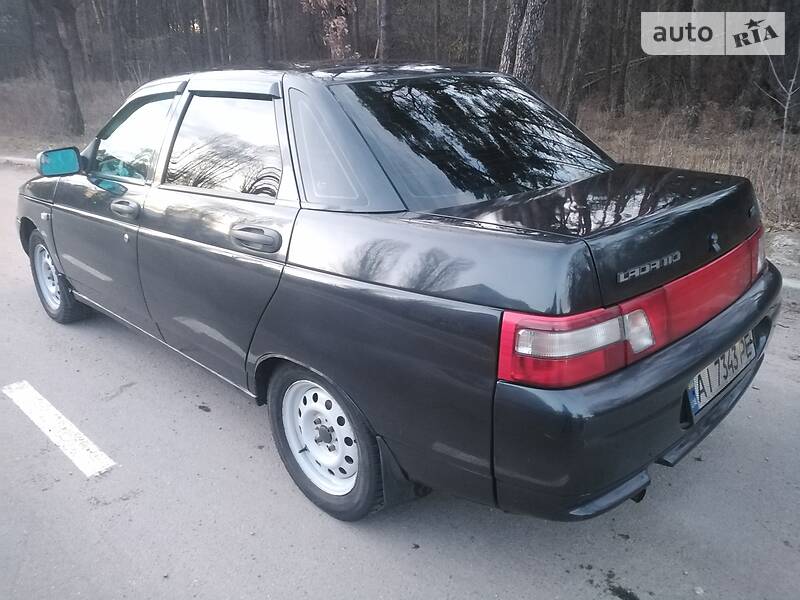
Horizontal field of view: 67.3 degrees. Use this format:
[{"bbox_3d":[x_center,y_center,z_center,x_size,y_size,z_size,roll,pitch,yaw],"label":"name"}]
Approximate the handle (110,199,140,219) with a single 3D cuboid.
[{"bbox_3d":[-1.088,-0.363,2.375,0.215,0.080,0.050,18,25,41],"label":"handle"}]

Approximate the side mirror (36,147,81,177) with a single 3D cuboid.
[{"bbox_3d":[-1.505,-0.614,2.648,0.120,0.125,0.180,18,25,41],"label":"side mirror"}]

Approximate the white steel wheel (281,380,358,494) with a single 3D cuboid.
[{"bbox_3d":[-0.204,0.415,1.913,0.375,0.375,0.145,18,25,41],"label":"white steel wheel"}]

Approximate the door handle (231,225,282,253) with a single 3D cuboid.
[{"bbox_3d":[-0.424,-0.180,1.750,0.215,0.080,0.050,18,25,41],"label":"door handle"}]

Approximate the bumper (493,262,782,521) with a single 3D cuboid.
[{"bbox_3d":[0.850,0.190,1.771,0.290,0.380,1.620,18,25,41],"label":"bumper"}]

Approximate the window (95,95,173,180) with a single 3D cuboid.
[{"bbox_3d":[-1.164,-0.695,2.564,0.640,0.370,0.050,18,4,41],"label":"window"}]

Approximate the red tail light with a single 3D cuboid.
[{"bbox_3d":[0.824,-0.044,1.720,0.180,0.190,1.580,18,25,41],"label":"red tail light"}]

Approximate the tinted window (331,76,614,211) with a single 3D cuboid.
[{"bbox_3d":[0.303,-0.592,2.076,1.200,0.100,0.590,-18,62,-43],"label":"tinted window"}]

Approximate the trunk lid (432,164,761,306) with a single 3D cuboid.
[{"bbox_3d":[0.655,-0.245,1.827,0.600,0.200,1.180,18,25,41],"label":"trunk lid"}]

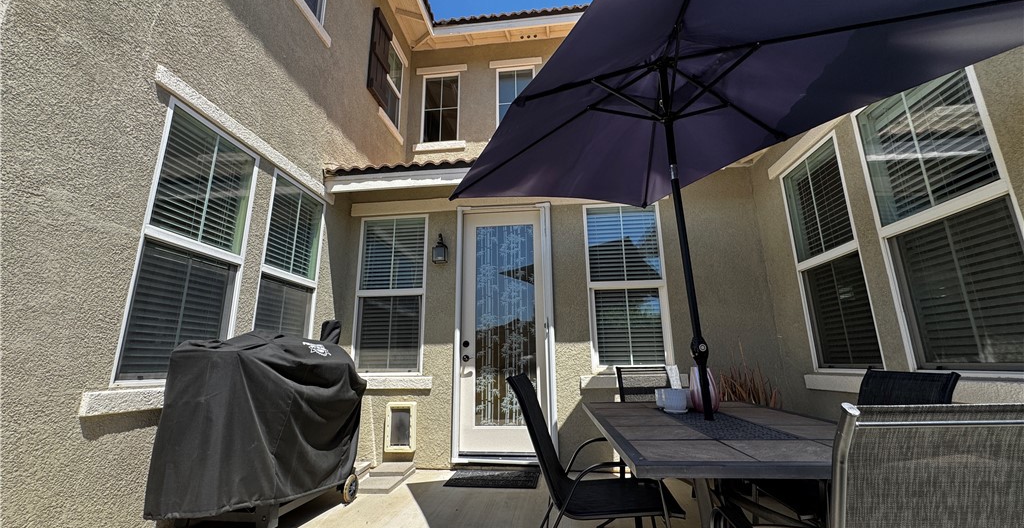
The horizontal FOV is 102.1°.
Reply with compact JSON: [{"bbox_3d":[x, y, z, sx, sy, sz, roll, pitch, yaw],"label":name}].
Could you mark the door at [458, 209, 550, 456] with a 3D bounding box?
[{"bbox_3d":[-0.081,0.594,4.200,0.970,2.500,0.100,-2,-14,6],"label":"door"}]

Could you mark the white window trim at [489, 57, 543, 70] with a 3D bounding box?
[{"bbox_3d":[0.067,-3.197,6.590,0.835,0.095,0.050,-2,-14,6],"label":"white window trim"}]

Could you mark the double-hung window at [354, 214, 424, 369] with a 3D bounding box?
[{"bbox_3d":[-1.263,0.305,4.344,0.745,1.680,0.070,-2,-14,6],"label":"double-hung window"}]

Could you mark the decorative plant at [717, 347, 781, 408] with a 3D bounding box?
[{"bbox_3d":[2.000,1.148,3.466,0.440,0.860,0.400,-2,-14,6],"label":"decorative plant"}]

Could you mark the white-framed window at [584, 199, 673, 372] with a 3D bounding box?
[{"bbox_3d":[1.126,0.210,4.085,0.750,1.680,0.070,-2,-14,6],"label":"white-framed window"}]

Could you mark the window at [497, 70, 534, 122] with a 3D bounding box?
[{"bbox_3d":[0.075,-2.589,6.618,0.620,1.210,0.100,-2,-14,6],"label":"window"}]

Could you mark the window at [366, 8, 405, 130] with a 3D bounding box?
[{"bbox_3d":[-1.727,-2.647,5.805,0.090,1.180,1.000,-2,-14,6],"label":"window"}]

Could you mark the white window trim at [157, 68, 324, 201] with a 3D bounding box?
[{"bbox_3d":[-1.939,-0.880,3.315,0.045,0.097,1.940,-2,-14,6],"label":"white window trim"}]

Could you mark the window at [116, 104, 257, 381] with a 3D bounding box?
[{"bbox_3d":[-2.001,-0.104,2.661,0.060,1.680,0.757,-2,-14,6],"label":"window"}]

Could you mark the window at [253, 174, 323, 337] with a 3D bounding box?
[{"bbox_3d":[-1.894,0.117,3.563,0.060,1.680,0.752,-2,-14,6],"label":"window"}]

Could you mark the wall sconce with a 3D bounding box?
[{"bbox_3d":[-0.748,-0.158,4.331,0.150,0.330,0.190,-2,-14,6],"label":"wall sconce"}]

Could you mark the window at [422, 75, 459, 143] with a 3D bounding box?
[{"bbox_3d":[-1.155,-2.546,6.743,0.600,1.200,0.100,-2,-14,6],"label":"window"}]

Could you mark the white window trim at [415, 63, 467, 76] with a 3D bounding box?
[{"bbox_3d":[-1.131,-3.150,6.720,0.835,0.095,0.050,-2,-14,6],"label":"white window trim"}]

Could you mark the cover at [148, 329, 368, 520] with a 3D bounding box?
[{"bbox_3d":[-1.557,0.988,2.860,0.670,1.020,1.220,-2,-14,6],"label":"cover"}]

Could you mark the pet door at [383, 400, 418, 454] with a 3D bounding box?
[{"bbox_3d":[-1.081,1.580,4.025,0.310,0.465,0.060,-2,-14,6],"label":"pet door"}]

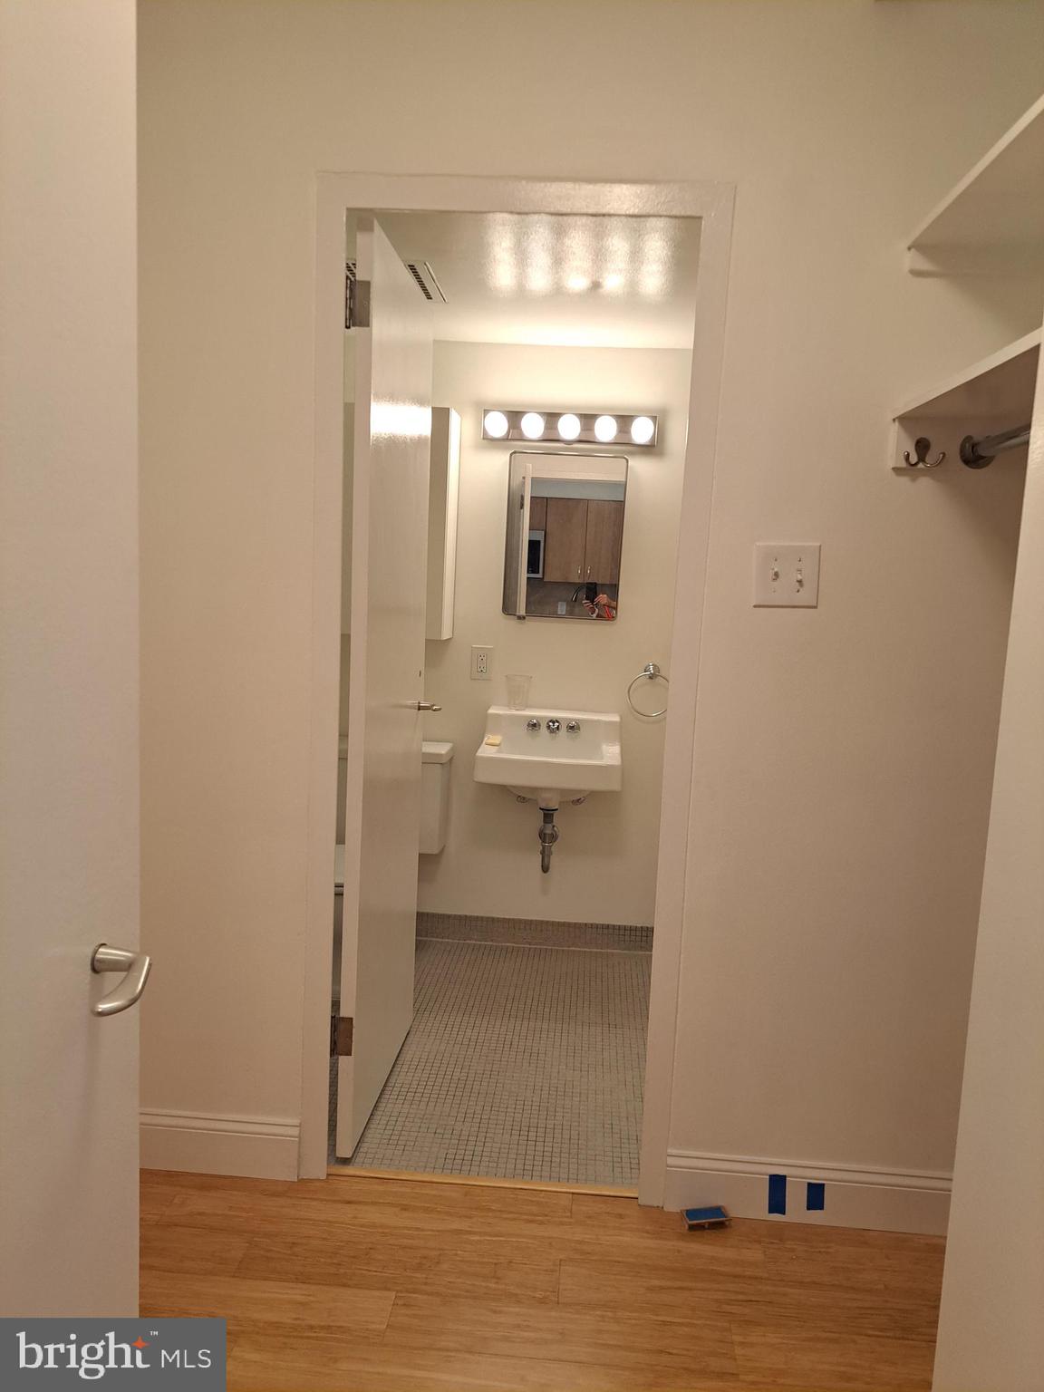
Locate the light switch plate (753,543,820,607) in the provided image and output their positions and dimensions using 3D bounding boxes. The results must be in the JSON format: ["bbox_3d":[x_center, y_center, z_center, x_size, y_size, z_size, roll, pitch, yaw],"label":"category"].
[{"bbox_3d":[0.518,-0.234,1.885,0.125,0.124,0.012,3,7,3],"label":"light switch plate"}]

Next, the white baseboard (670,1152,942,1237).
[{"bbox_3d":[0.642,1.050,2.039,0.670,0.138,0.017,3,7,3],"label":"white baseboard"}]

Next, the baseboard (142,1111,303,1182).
[{"bbox_3d":[-0.689,0.979,2.117,0.410,0.138,0.017,3,7,3],"label":"baseboard"}]

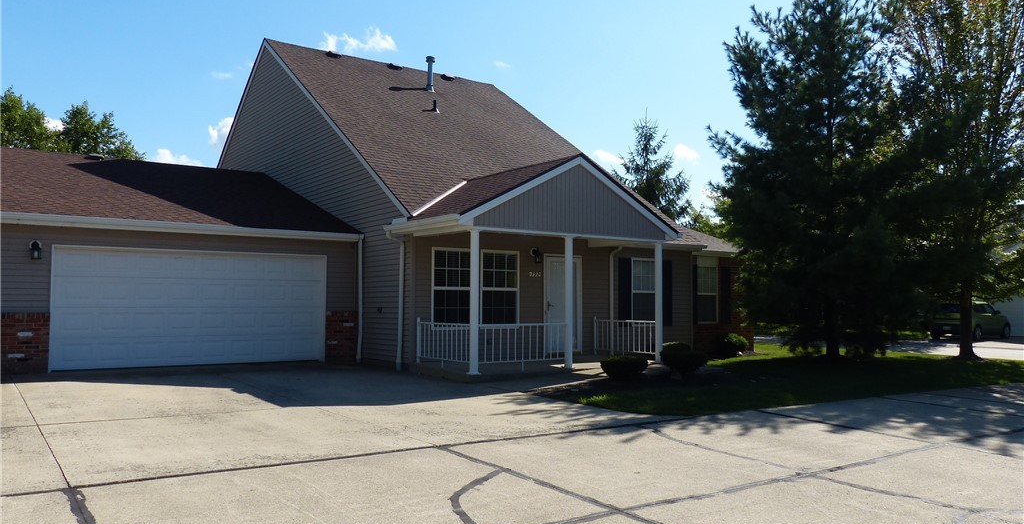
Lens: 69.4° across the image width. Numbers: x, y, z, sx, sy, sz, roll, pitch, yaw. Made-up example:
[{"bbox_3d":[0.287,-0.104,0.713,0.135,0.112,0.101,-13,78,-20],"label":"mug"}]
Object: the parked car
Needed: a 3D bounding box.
[{"bbox_3d":[20.100,2.580,32.500,4.150,1.620,1.800,2,-4,-37],"label":"parked car"}]

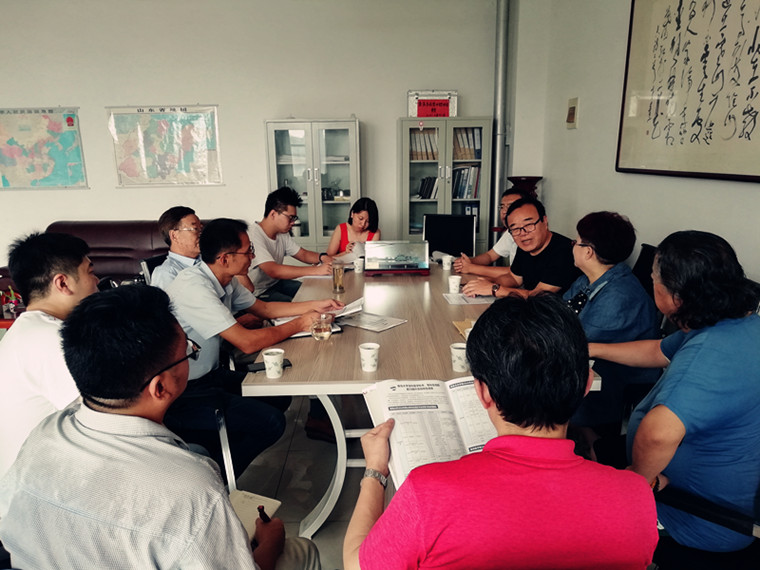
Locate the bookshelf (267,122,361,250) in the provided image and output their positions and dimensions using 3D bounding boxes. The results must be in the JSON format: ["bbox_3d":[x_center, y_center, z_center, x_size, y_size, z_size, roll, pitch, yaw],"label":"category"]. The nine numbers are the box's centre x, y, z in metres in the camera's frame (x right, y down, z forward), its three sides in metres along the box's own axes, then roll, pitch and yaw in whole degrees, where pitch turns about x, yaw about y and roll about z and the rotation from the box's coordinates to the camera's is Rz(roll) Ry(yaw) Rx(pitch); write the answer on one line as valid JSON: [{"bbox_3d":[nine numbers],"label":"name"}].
[{"bbox_3d":[-0.628,-0.718,5.780,0.870,1.800,0.400,-1,13,0],"label":"bookshelf"}]

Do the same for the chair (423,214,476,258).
[{"bbox_3d":[0.536,-0.049,4.633,0.530,0.980,0.600,2,13,13],"label":"chair"}]

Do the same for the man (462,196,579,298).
[{"bbox_3d":[0.801,0.161,3.104,0.720,1.250,0.550,-9,15,-31],"label":"man"}]

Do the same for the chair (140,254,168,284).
[{"bbox_3d":[-0.919,0.288,3.238,0.600,0.990,0.540,2,13,11],"label":"chair"}]

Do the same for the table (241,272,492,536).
[{"bbox_3d":[0.135,0.425,3.127,1.190,0.745,2.360,-1,13,0],"label":"table"}]

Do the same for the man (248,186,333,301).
[{"bbox_3d":[-0.535,0.041,3.575,0.690,1.310,0.530,-2,13,-6],"label":"man"}]

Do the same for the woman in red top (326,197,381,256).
[{"bbox_3d":[-0.172,-0.075,4.342,0.450,1.180,0.720,-2,13,-3],"label":"woman in red top"}]

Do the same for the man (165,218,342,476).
[{"bbox_3d":[-0.542,0.326,2.471,0.780,1.250,0.550,-4,13,-14],"label":"man"}]

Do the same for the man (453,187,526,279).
[{"bbox_3d":[0.803,-0.005,3.804,0.750,1.260,0.520,-5,14,-18],"label":"man"}]

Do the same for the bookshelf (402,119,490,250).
[{"bbox_3d":[0.639,-0.738,5.789,0.870,1.800,0.400,-1,13,0],"label":"bookshelf"}]

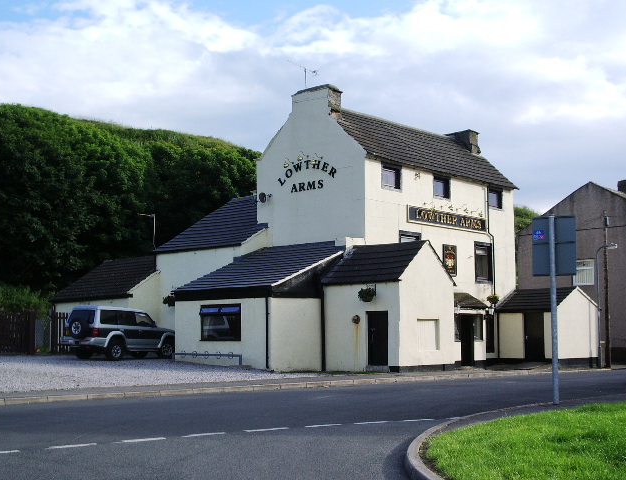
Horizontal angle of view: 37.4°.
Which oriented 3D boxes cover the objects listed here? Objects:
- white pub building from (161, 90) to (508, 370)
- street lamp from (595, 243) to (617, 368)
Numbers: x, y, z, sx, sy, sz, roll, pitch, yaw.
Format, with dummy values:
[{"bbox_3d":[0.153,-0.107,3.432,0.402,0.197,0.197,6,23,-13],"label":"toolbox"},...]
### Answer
[{"bbox_3d":[3.173,-0.461,39.940,9.776,11.803,16.807,-5,-8,42],"label":"white pub building"},{"bbox_3d":[13.855,3.087,43.449,1.102,5.851,0.280,-5,-8,42],"label":"street lamp"}]

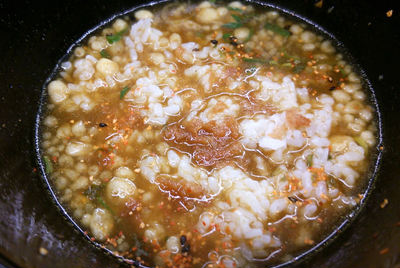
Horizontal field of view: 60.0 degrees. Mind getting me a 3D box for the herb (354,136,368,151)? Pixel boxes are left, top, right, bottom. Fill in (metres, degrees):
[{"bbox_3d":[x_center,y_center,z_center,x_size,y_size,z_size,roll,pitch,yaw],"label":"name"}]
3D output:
[{"bbox_3d":[0.076,0.005,0.164,0.003,0.002,0.009,-24,60,-14],"label":"herb"}]

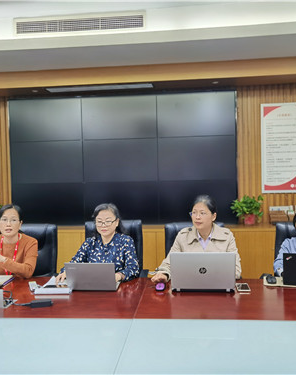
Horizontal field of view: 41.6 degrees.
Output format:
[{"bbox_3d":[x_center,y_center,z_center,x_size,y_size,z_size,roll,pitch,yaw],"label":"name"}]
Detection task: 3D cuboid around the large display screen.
[{"bbox_3d":[-0.381,-0.368,5.426,3.170,1.781,0.100,-1,2,6],"label":"large display screen"}]

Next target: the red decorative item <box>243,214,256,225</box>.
[{"bbox_3d":[1.295,0.406,4.960,0.140,0.135,0.140,-1,2,5],"label":"red decorative item"}]

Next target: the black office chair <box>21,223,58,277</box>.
[{"bbox_3d":[-0.993,0.843,2.980,0.630,1.050,0.660,-1,2,-2],"label":"black office chair"}]

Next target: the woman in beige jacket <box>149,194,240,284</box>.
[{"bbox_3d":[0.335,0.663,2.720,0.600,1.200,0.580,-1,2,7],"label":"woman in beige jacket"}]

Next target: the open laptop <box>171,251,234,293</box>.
[{"bbox_3d":[0.351,0.510,2.473,0.384,0.260,0.330,-1,2,6],"label":"open laptop"}]

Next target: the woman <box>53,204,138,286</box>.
[{"bbox_3d":[-0.310,0.751,2.757,0.560,1.275,0.700,-1,2,13],"label":"woman"}]

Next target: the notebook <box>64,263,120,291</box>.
[{"bbox_3d":[-0.336,0.551,2.500,0.310,0.205,0.285,-1,2,4],"label":"notebook"}]

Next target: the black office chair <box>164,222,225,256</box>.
[{"bbox_3d":[0.348,0.818,2.852,0.630,1.050,0.660,-1,2,7],"label":"black office chair"}]

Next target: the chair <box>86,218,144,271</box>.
[{"bbox_3d":[-0.277,0.823,3.141,0.630,1.050,0.660,-1,2,-4],"label":"chair"}]

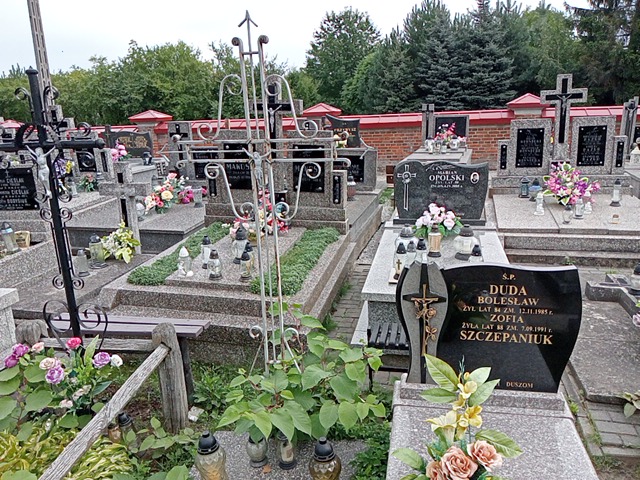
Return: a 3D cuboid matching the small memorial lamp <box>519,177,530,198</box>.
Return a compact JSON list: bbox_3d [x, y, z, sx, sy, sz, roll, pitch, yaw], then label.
[{"bbox_3d":[2.849,-0.735,7.195,0.139,0.288,0.139,1,16,12],"label":"small memorial lamp"}]

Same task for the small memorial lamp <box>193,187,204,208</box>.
[{"bbox_3d":[-1.609,-0.564,6.841,0.112,0.260,0.112,1,16,12],"label":"small memorial lamp"}]

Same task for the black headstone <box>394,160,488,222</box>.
[{"bbox_3d":[1.198,-0.487,5.149,0.900,0.585,0.130,1,16,12],"label":"black headstone"}]

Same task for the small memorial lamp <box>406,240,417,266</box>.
[{"bbox_3d":[0.743,0.124,4.179,0.085,0.223,0.085,1,15,13],"label":"small memorial lamp"}]

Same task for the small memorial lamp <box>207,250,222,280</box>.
[{"bbox_3d":[-0.819,0.192,4.032,0.100,0.226,0.100,2,16,13],"label":"small memorial lamp"}]

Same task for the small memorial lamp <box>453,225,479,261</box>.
[{"bbox_3d":[1.169,0.013,4.122,0.198,0.261,0.198,1,16,12],"label":"small memorial lamp"}]

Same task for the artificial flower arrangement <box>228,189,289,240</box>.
[{"bbox_3d":[-0.596,-0.240,5.011,0.593,0.503,0.356,2,16,13],"label":"artificial flower arrangement"}]

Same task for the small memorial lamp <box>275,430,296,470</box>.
[{"bbox_3d":[-0.152,0.950,2.366,0.081,0.174,0.081,1,16,12],"label":"small memorial lamp"}]

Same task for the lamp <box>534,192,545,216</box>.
[{"bbox_3d":[2.685,-0.441,6.314,0.116,0.254,0.116,1,15,13],"label":"lamp"}]

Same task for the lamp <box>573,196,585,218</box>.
[{"bbox_3d":[2.791,-0.347,5.569,0.093,0.238,0.093,2,16,13],"label":"lamp"}]

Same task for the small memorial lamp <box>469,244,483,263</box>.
[{"bbox_3d":[1.148,0.135,3.796,0.102,0.199,0.102,1,16,12],"label":"small memorial lamp"}]

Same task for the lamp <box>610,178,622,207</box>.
[{"bbox_3d":[3.703,-0.589,6.454,0.132,0.319,0.132,1,15,13],"label":"lamp"}]

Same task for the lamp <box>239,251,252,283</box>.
[{"bbox_3d":[-0.636,0.224,4.409,0.094,0.255,0.094,1,15,13],"label":"lamp"}]

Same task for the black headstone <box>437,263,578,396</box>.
[{"bbox_3d":[0.875,0.411,2.443,0.622,0.612,0.070,1,15,13],"label":"black headstone"}]

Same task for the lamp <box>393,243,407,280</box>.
[{"bbox_3d":[0.546,0.142,3.529,0.093,0.251,0.093,2,16,13],"label":"lamp"}]

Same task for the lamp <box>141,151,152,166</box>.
[{"bbox_3d":[-3.986,-1.871,11.873,0.200,0.292,0.200,1,15,13],"label":"lamp"}]

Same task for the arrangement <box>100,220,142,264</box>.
[{"bbox_3d":[-2.041,0.002,5.301,0.398,0.391,0.318,2,16,13],"label":"arrangement"}]

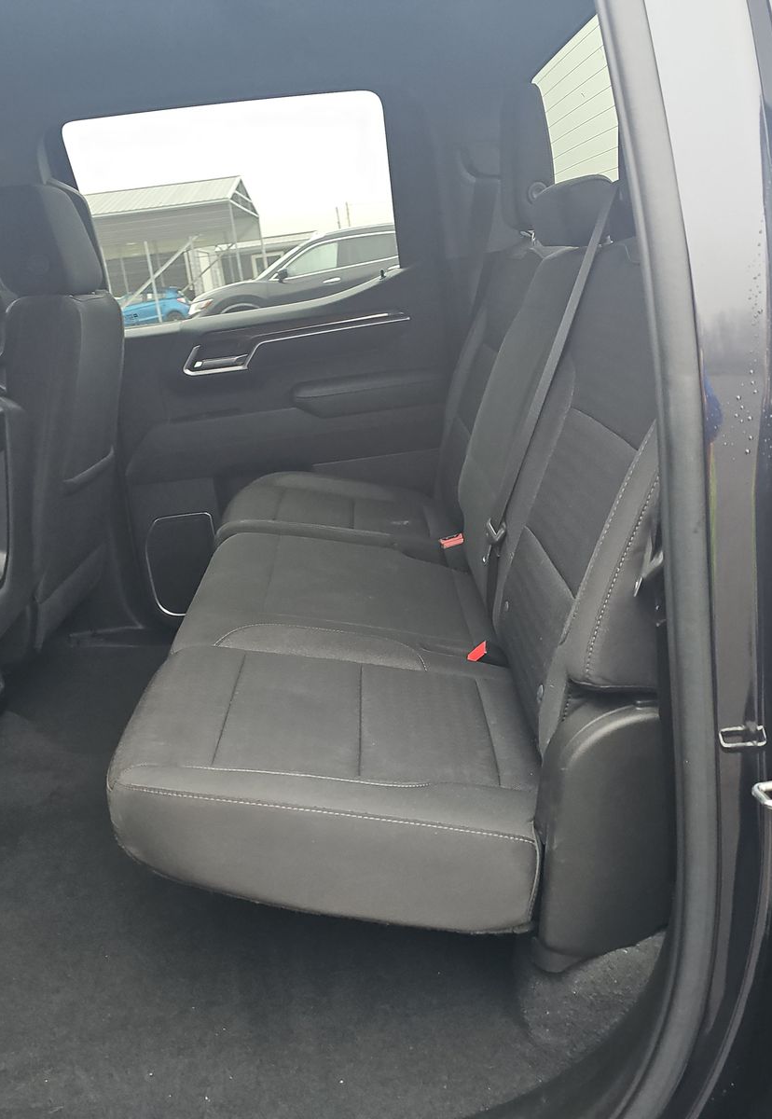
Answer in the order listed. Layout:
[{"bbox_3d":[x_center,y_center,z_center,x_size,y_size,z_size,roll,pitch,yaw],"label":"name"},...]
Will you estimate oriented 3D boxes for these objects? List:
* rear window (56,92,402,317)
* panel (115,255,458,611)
[{"bbox_3d":[-0.333,-0.789,2.254,0.704,0.459,0.051,-6,32,0],"label":"rear window"},{"bbox_3d":[-0.228,-0.255,2.384,0.857,0.785,0.153,-6,18,0],"label":"panel"}]

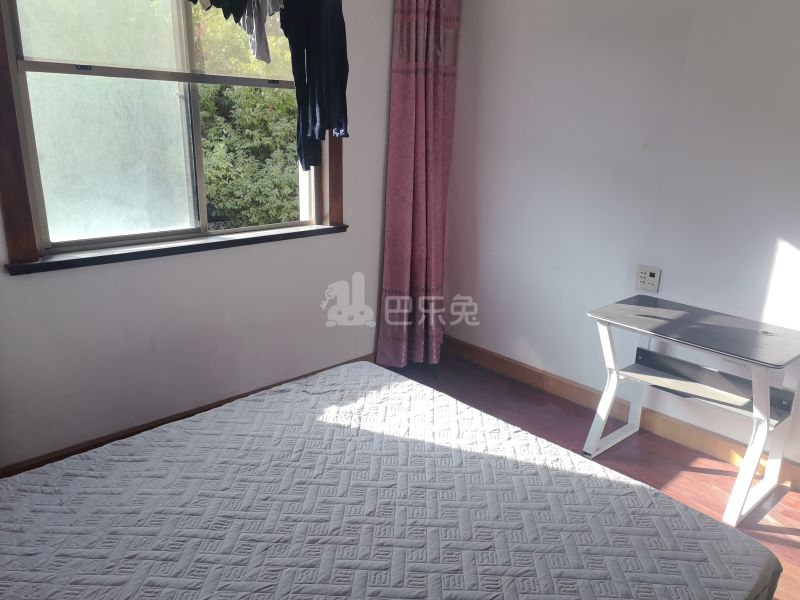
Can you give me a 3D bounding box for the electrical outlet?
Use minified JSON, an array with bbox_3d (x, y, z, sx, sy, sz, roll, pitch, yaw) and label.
[{"bbox_3d":[1.264,-0.108,3.176,0.013,0.121,0.117,-14,23,-42],"label":"electrical outlet"}]

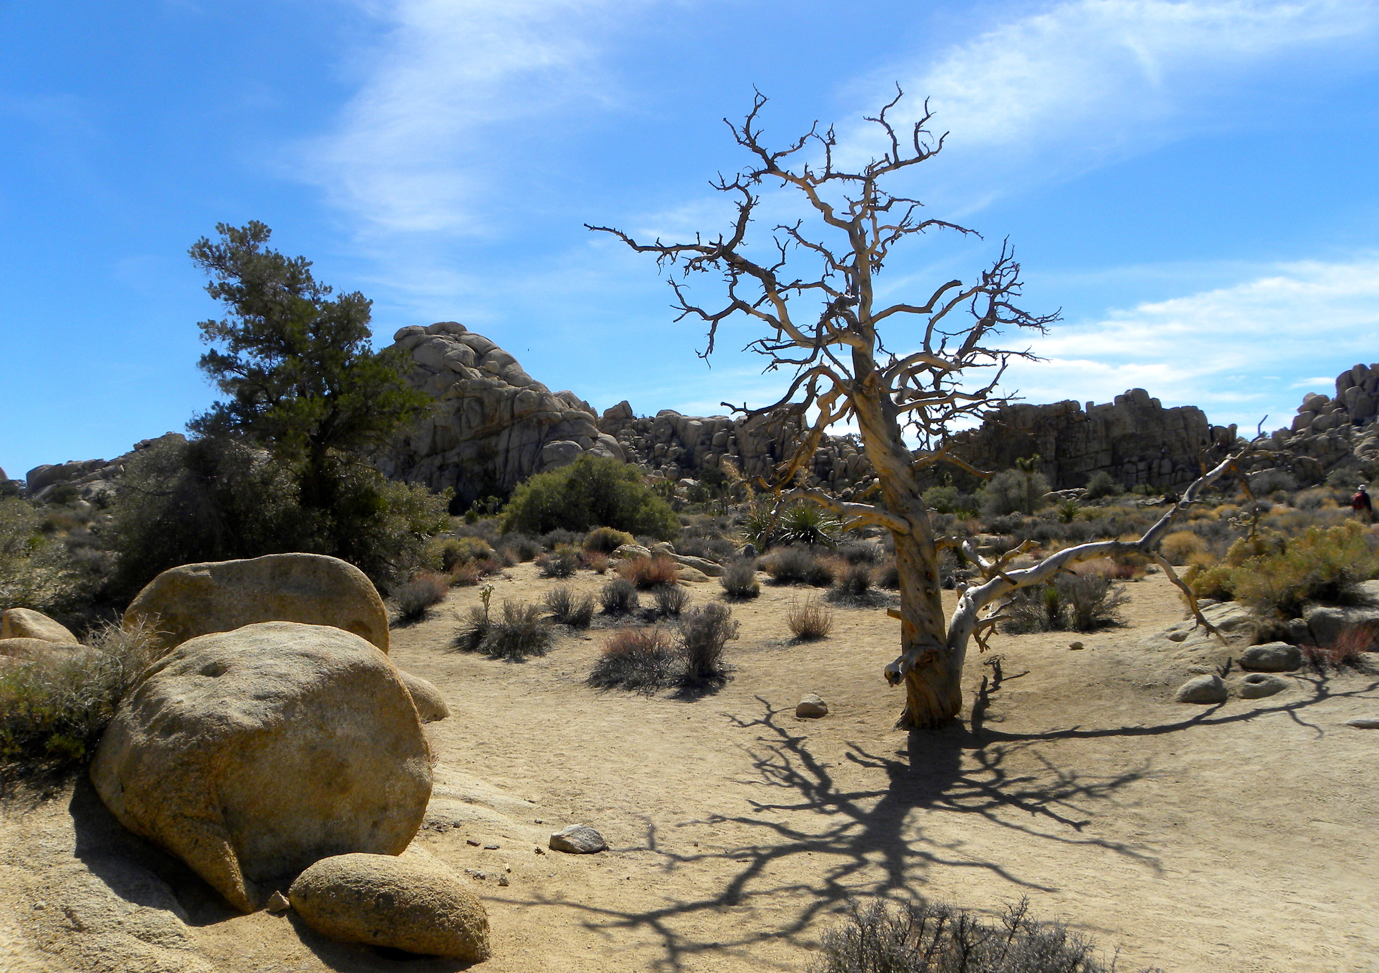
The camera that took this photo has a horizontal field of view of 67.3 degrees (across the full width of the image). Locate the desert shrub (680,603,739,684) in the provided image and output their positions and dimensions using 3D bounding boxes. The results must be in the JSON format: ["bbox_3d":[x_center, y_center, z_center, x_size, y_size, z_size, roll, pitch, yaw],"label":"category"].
[{"bbox_3d":[0.167,1.312,8.700,0.507,0.665,0.470,0,0,0],"label":"desert shrub"}]

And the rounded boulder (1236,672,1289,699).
[{"bbox_3d":[4.289,1.491,7.750,0.380,0.180,0.330,0,0,0],"label":"rounded boulder"}]

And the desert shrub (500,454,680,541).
[{"bbox_3d":[-3.175,0.360,33.000,5.698,2.691,4.800,0,0,0],"label":"desert shrub"}]

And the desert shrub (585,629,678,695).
[{"bbox_3d":[-0.469,1.428,8.500,0.740,0.480,0.640,0,0,0],"label":"desert shrub"}]

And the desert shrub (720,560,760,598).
[{"bbox_3d":[0.752,1.333,14.900,0.590,0.550,0.540,0,0,0],"label":"desert shrub"}]

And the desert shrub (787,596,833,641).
[{"bbox_3d":[1.311,1.421,11.150,0.500,0.470,0.450,0,0,0],"label":"desert shrub"}]

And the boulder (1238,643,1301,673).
[{"bbox_3d":[4.854,1.435,8.650,0.520,0.240,0.400,0,0,0],"label":"boulder"}]

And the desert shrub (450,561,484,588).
[{"bbox_3d":[-3.703,1.440,17.200,0.590,0.429,0.543,0,0,0],"label":"desert shrub"}]

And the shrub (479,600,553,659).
[{"bbox_3d":[-1.742,1.417,10.400,0.746,0.552,0.687,0,0,0],"label":"shrub"}]

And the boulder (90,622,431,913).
[{"bbox_3d":[-1.860,1.080,4.450,1.450,1.030,1.200,0,0,0],"label":"boulder"}]

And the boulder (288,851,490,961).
[{"bbox_3d":[-1.051,1.468,3.620,0.760,0.320,0.440,0,0,20],"label":"boulder"}]

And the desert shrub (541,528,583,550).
[{"bbox_3d":[-3.007,1.274,24.500,0.994,0.586,0.914,0,0,0],"label":"desert shrub"}]

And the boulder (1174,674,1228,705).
[{"bbox_3d":[3.751,1.486,7.600,0.395,0.213,0.340,0,0,0],"label":"boulder"}]

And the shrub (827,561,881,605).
[{"bbox_3d":[2.411,1.399,15.200,0.791,0.601,0.727,0,0,0],"label":"shrub"}]

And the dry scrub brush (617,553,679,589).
[{"bbox_3d":[-0.677,1.355,16.700,0.990,0.533,0.900,0,0,0],"label":"dry scrub brush"}]

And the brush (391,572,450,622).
[{"bbox_3d":[-3.276,1.350,12.600,0.720,0.580,0.640,0,0,0],"label":"brush"}]

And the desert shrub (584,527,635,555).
[{"bbox_3d":[-1.860,1.248,24.000,1.198,0.674,1.102,0,0,0],"label":"desert shrub"}]

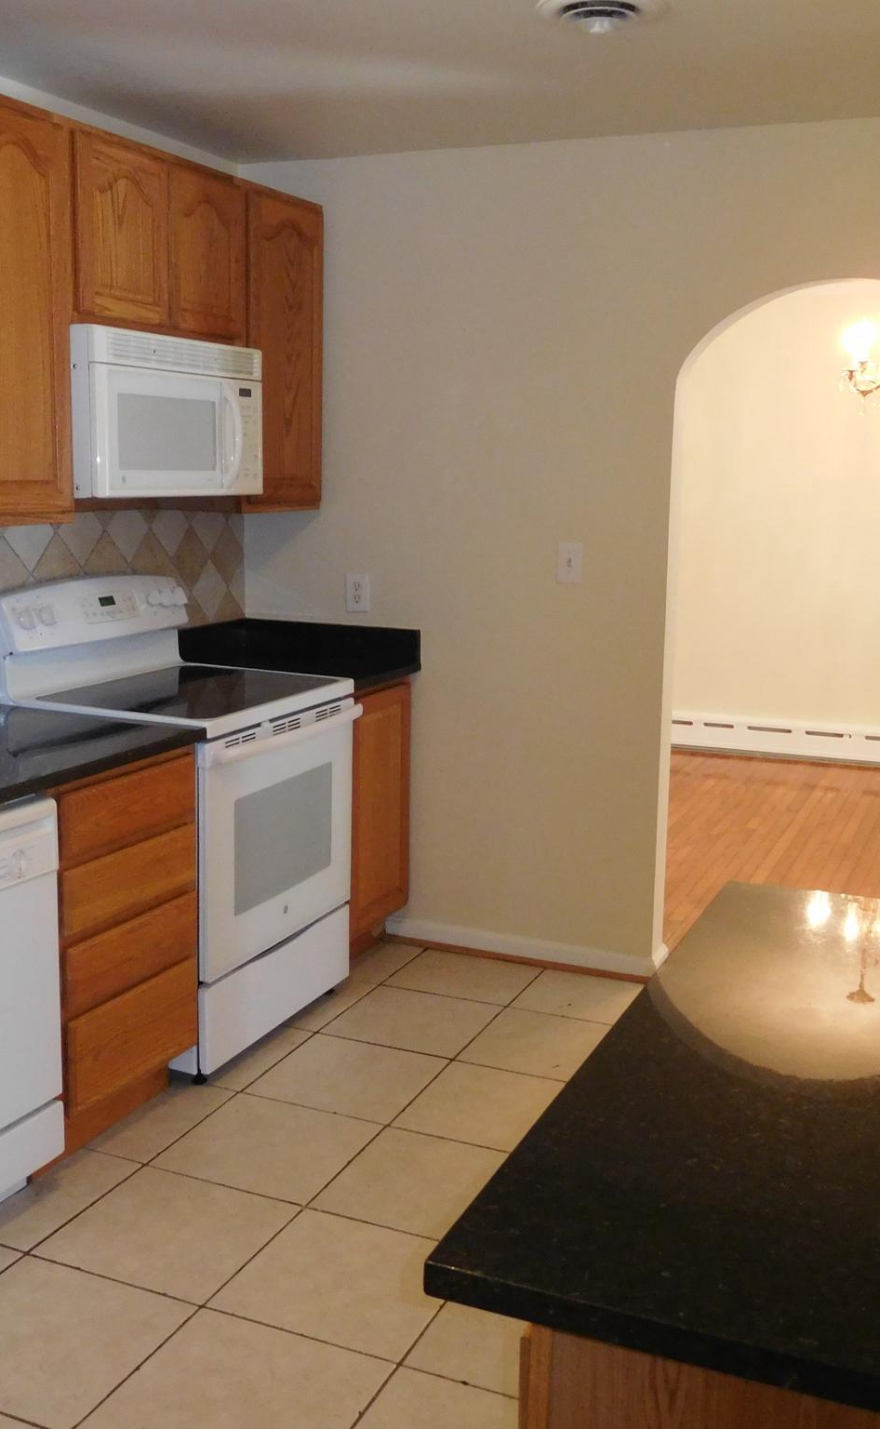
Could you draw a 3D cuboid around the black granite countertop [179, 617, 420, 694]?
[{"bbox_3d":[-0.445,-0.190,4.280,0.657,0.147,0.482,5,11,23],"label":"black granite countertop"}]

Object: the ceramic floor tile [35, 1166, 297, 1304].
[{"bbox_3d":[-0.541,1.044,2.778,0.388,0.010,0.388,5,11,23],"label":"ceramic floor tile"}]

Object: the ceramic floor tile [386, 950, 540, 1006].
[{"bbox_3d":[0.076,0.808,4.205,0.388,0.010,0.349,5,11,23],"label":"ceramic floor tile"}]

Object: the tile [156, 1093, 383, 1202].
[{"bbox_3d":[-0.385,0.984,3.139,0.388,0.010,0.388,5,11,23],"label":"tile"}]

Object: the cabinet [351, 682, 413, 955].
[{"bbox_3d":[-0.473,0.315,4.373,0.621,0.880,0.478,5,11,23],"label":"cabinet"}]

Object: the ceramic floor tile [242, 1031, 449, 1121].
[{"bbox_3d":[-0.229,0.925,3.500,0.388,0.010,0.388,5,11,23],"label":"ceramic floor tile"}]

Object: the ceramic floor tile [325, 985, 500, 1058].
[{"bbox_3d":[-0.072,0.865,3.861,0.388,0.010,0.388,5,11,23],"label":"ceramic floor tile"}]

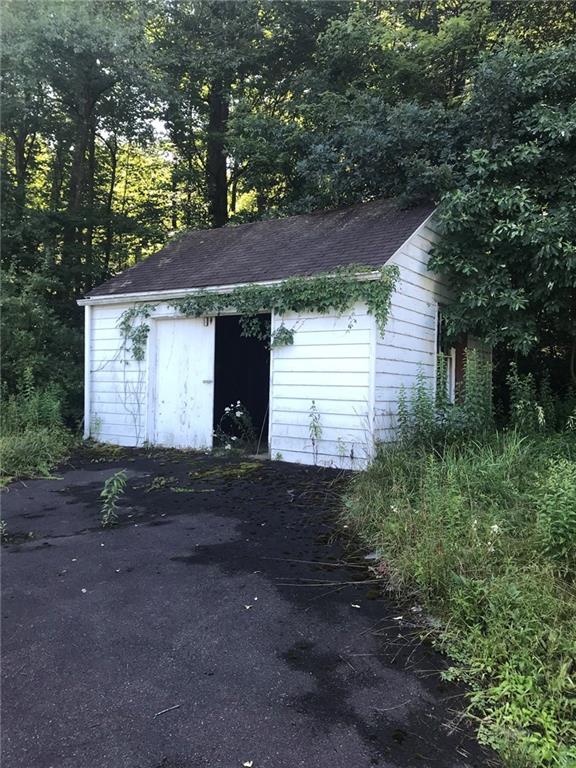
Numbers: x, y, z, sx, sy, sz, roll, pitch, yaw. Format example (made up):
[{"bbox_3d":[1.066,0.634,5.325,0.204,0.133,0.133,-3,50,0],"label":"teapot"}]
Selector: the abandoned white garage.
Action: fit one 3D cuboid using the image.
[{"bbox_3d":[0.256,-1.215,13.426,6.768,4.977,6.390,1,-1,33],"label":"abandoned white garage"}]

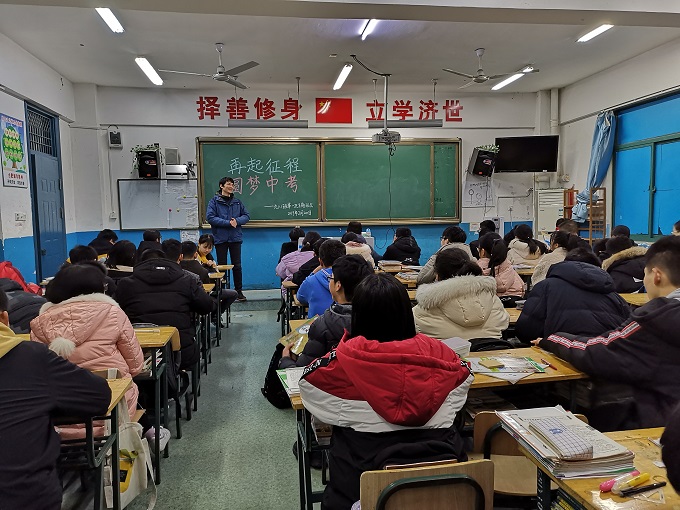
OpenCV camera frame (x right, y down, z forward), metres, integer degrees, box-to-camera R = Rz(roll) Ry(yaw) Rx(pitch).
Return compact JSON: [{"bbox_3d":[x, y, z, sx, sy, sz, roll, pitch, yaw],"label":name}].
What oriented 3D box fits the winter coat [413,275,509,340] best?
[{"bbox_3d":[0.578,0.382,2.573,0.490,0.620,0.420,-2,4,-8],"label":"winter coat"}]

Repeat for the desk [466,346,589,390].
[{"bbox_3d":[0.598,0.830,2.241,0.590,0.735,0.423,-2,5,-11],"label":"desk"}]

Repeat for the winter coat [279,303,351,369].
[{"bbox_3d":[-0.007,0.472,2.514,0.540,0.550,0.460,-3,5,-26],"label":"winter coat"}]

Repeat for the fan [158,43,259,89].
[{"bbox_3d":[-1.446,-2.255,6.181,1.220,0.420,1.200,-1,4,-7],"label":"fan"}]

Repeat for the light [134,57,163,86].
[{"bbox_3d":[-2.554,-2.466,7.166,0.140,0.080,1.280,-1,4,-7],"label":"light"}]

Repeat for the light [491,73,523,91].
[{"bbox_3d":[2.478,-2.535,7.678,0.140,0.090,1.260,-2,5,-8],"label":"light"}]

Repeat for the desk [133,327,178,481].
[{"bbox_3d":[-1.207,0.810,2.860,0.600,0.735,0.446,-2,5,-8],"label":"desk"}]

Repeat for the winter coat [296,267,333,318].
[{"bbox_3d":[-0.049,0.384,3.707,0.500,0.620,0.420,-2,4,-13],"label":"winter coat"}]

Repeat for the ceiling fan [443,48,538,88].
[{"bbox_3d":[1.732,-2.334,6.600,1.250,0.411,1.200,-2,4,-8],"label":"ceiling fan"}]

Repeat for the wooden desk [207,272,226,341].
[{"bbox_3d":[-1.778,0.585,5.544,1.120,0.710,0.440,-2,4,-8],"label":"wooden desk"}]

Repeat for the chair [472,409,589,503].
[{"bbox_3d":[0.630,0.837,1.905,0.370,0.750,0.440,0,4,8],"label":"chair"}]

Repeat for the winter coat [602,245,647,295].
[{"bbox_3d":[2.274,0.256,4.190,0.540,0.660,0.450,-2,5,-13],"label":"winter coat"}]

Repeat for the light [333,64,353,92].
[{"bbox_3d":[0.041,-2.535,7.597,0.140,0.080,1.280,-1,4,-7],"label":"light"}]

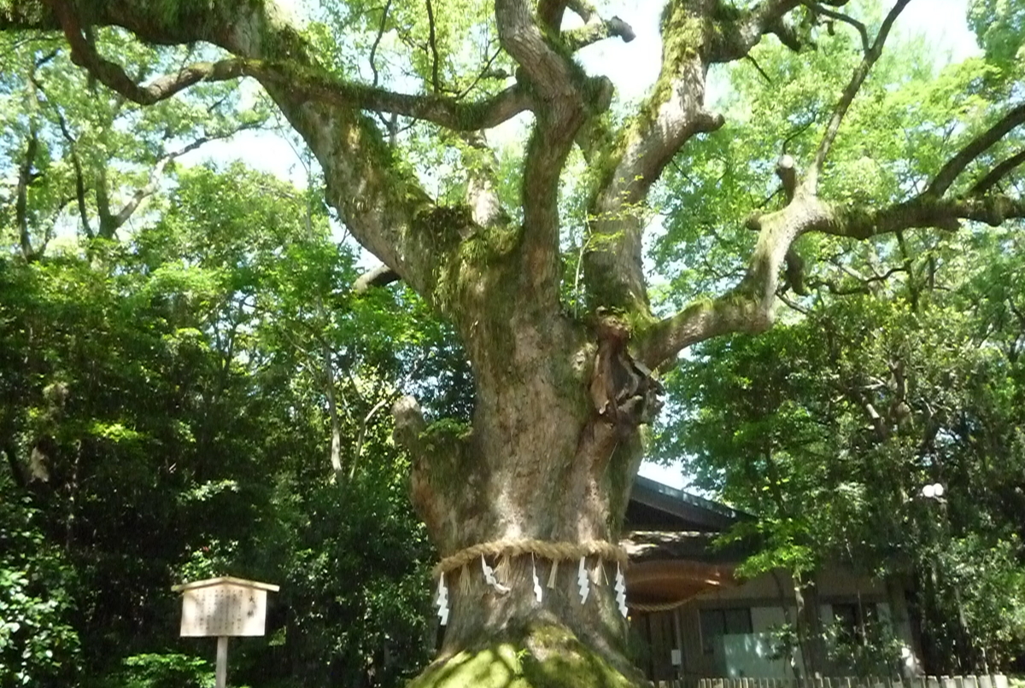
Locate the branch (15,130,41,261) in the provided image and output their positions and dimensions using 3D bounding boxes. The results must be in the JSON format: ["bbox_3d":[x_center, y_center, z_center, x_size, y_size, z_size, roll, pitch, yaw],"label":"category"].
[{"bbox_3d":[-12.512,-3.854,22.969,0.500,3.300,0.500,-2,-18,0],"label":"branch"}]

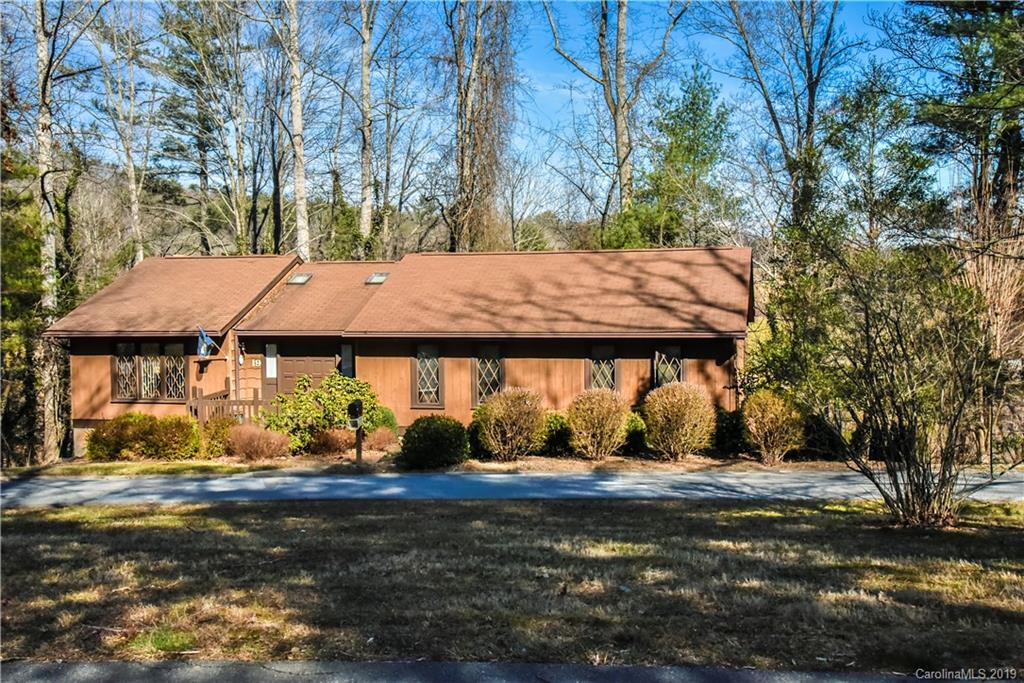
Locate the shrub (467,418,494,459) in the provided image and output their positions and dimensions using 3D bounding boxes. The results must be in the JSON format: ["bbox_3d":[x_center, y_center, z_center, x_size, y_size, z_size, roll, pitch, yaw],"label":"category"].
[{"bbox_3d":[-0.693,2.287,26.300,0.950,1.050,0.950,0,0,0],"label":"shrub"}]

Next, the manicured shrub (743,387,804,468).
[{"bbox_3d":[5.975,1.965,24.700,1.420,1.780,1.400,0,1,14],"label":"manicured shrub"}]

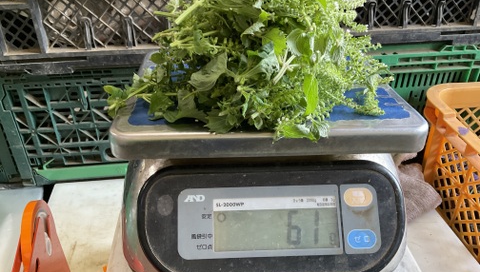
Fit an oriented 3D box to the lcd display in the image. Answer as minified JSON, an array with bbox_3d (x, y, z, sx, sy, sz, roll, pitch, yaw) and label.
[{"bbox_3d":[0.026,0.065,0.296,0.091,0.038,0.010,-1,-11,-3],"label":"lcd display"}]

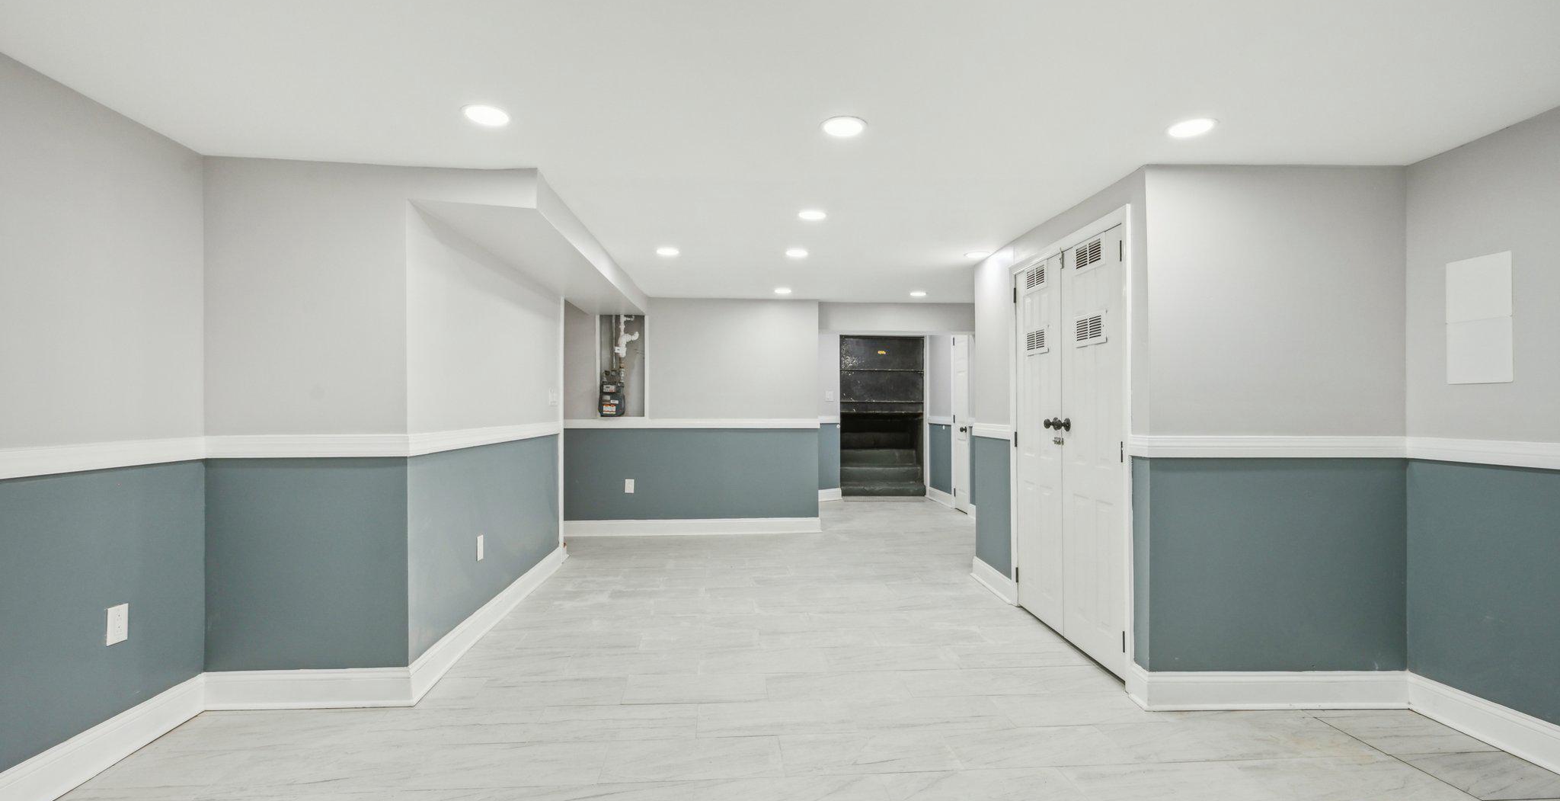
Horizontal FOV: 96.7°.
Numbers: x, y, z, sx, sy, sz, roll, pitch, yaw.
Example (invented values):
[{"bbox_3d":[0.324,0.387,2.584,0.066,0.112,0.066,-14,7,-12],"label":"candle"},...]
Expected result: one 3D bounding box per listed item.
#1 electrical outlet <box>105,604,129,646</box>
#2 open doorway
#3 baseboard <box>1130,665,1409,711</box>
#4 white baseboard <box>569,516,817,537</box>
[{"bbox_3d":[-2.255,0.764,2.360,0.010,0.123,0.080,0,-1,-6],"label":"electrical outlet"},{"bbox_3d":[1.325,0.205,9.030,1.090,2.090,0.140,0,-1,-3],"label":"open doorway"},{"bbox_3d":[2.015,1.178,2.875,1.090,0.152,0.150,0,-1,-2],"label":"baseboard"},{"bbox_3d":[-0.800,1.180,6.490,2.390,0.150,0.020,0,-1,-4],"label":"white baseboard"}]

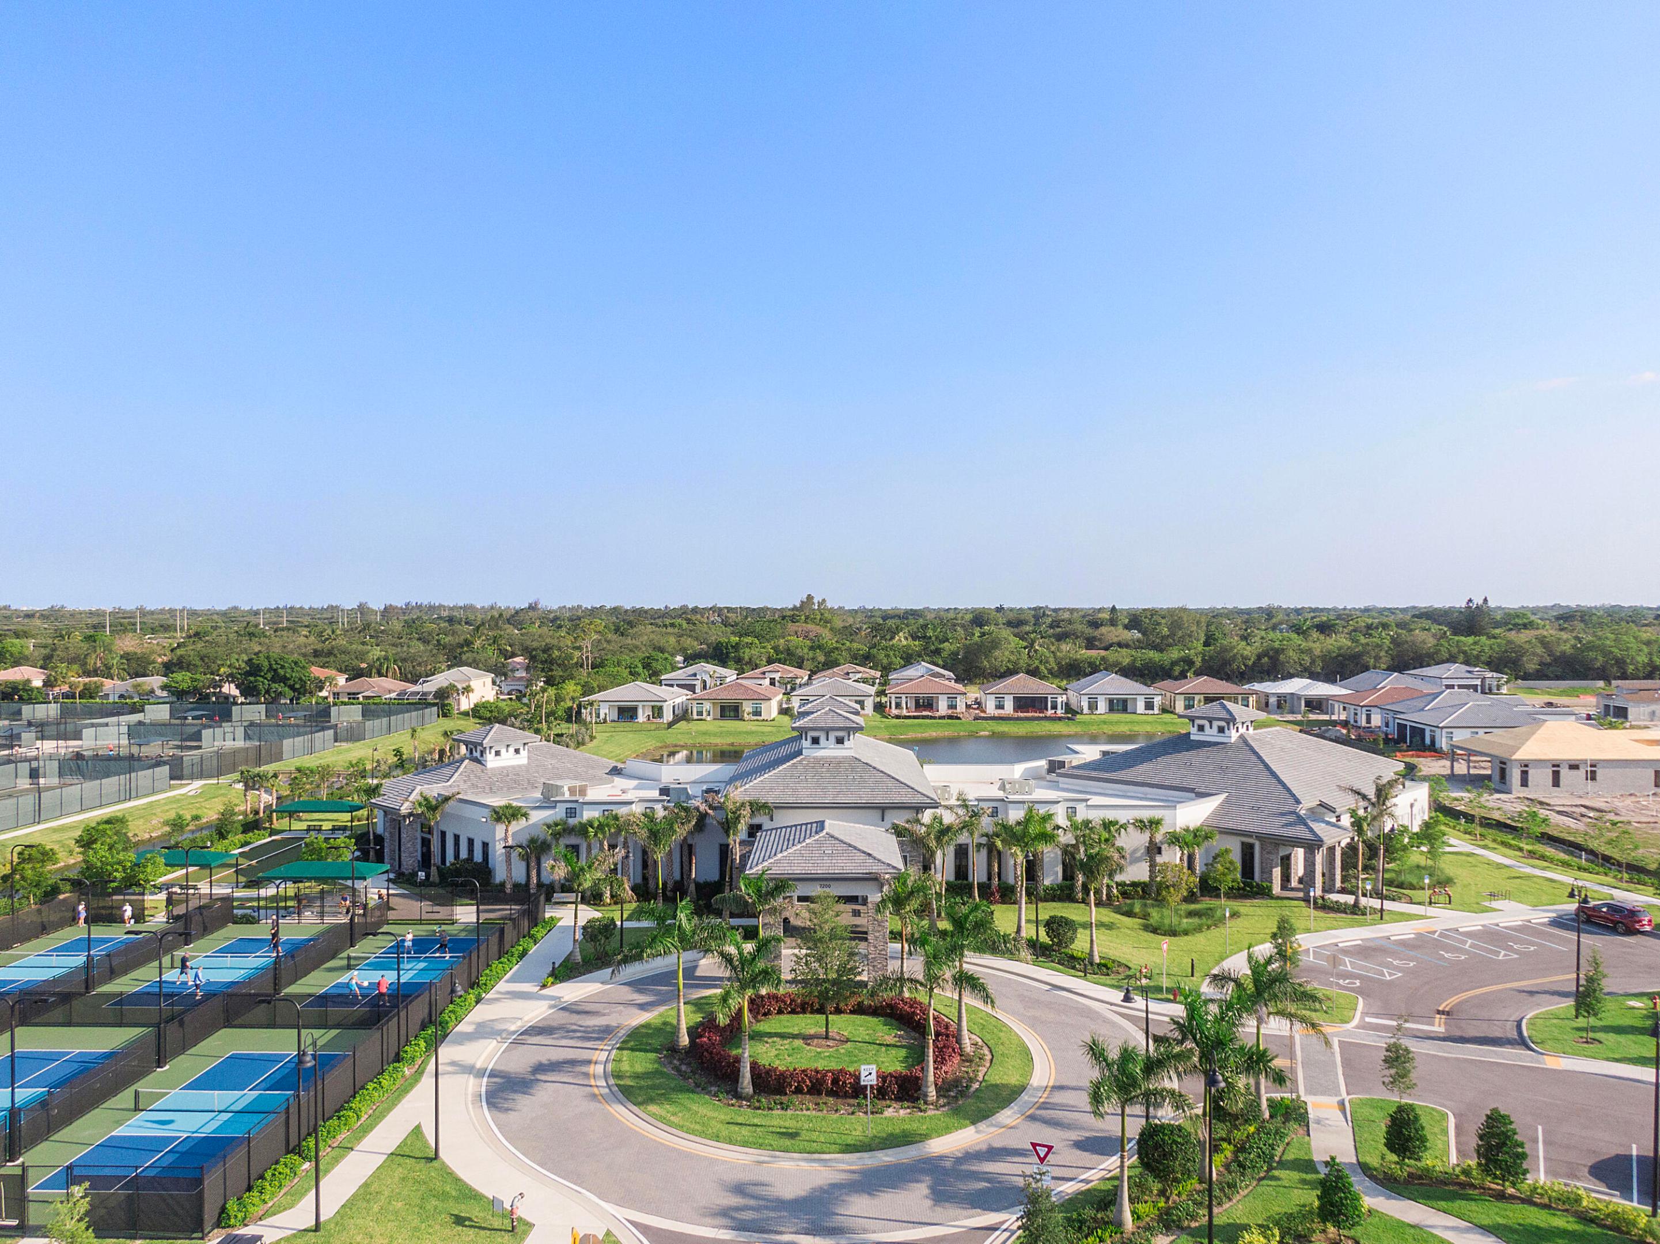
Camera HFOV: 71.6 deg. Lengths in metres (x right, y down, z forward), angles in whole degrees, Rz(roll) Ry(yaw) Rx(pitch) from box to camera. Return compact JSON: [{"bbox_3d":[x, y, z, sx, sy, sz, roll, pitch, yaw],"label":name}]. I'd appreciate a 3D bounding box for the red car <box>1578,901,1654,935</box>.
[{"bbox_3d":[51.866,19.359,76.015,1.900,1.680,4.750,0,1,-14],"label":"red car"}]

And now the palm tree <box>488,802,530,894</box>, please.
[{"bbox_3d":[-23.851,16.875,85.403,3.050,7.000,3.050,0,1,0],"label":"palm tree"}]

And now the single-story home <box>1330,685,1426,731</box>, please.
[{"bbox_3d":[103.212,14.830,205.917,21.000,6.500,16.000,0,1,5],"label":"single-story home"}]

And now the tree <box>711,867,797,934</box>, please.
[{"bbox_3d":[-4.100,17.087,63.273,4.500,7.160,4.200,0,1,0],"label":"tree"}]

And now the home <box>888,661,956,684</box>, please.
[{"bbox_3d":[22.078,13.152,275.441,15.400,7.000,20.500,0,1,4],"label":"home"}]

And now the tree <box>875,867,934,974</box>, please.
[{"bbox_3d":[3.937,16.741,61.184,3.099,7.386,3.099,0,1,0],"label":"tree"}]

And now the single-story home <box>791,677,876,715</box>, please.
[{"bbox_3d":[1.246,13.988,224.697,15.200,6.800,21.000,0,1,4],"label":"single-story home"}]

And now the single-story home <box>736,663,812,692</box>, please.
[{"bbox_3d":[-13.603,13.822,290.873,15.800,6.890,21.000,0,1,3],"label":"single-story home"}]

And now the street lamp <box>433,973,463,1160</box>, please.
[{"bbox_3d":[-14.824,17.282,44.812,1.150,7.260,0.500,0,1,-12],"label":"street lamp"}]

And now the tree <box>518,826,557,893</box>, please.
[{"bbox_3d":[-20.930,17.268,81.765,2.600,4.750,2.600,0,1,0],"label":"tree"}]

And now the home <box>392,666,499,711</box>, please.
[{"bbox_3d":[-82.086,14.175,247.780,14.200,8.120,23.500,0,1,0],"label":"home"}]

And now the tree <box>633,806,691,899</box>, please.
[{"bbox_3d":[-11.660,16.617,79.829,3.960,7.650,3.760,0,1,0],"label":"tree"}]

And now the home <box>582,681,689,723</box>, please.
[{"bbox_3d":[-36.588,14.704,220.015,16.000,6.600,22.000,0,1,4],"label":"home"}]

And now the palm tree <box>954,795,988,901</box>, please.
[{"bbox_3d":[10.119,16.274,82.665,2.645,7.740,2.645,0,1,0],"label":"palm tree"}]

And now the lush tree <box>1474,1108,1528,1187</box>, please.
[{"bbox_3d":[24.594,19.377,42.202,2.000,3.140,2.000,0,1,0],"label":"lush tree"}]

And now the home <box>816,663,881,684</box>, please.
[{"bbox_3d":[4.530,13.339,276.939,15.300,6.600,21.500,0,1,4],"label":"home"}]

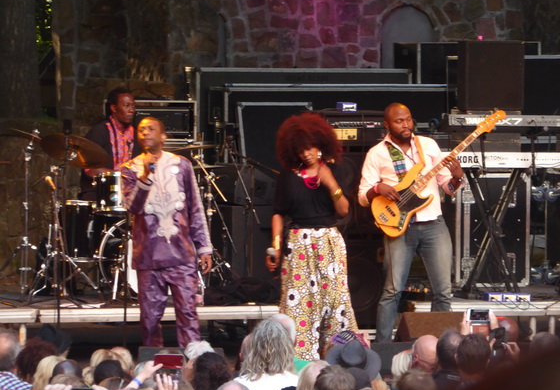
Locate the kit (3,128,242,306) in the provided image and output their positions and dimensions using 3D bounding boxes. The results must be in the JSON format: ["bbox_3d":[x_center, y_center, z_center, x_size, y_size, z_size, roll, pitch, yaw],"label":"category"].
[{"bbox_3d":[-1.117,0.110,36.950,1.520,1.180,1.350,-1,4,-11],"label":"kit"}]

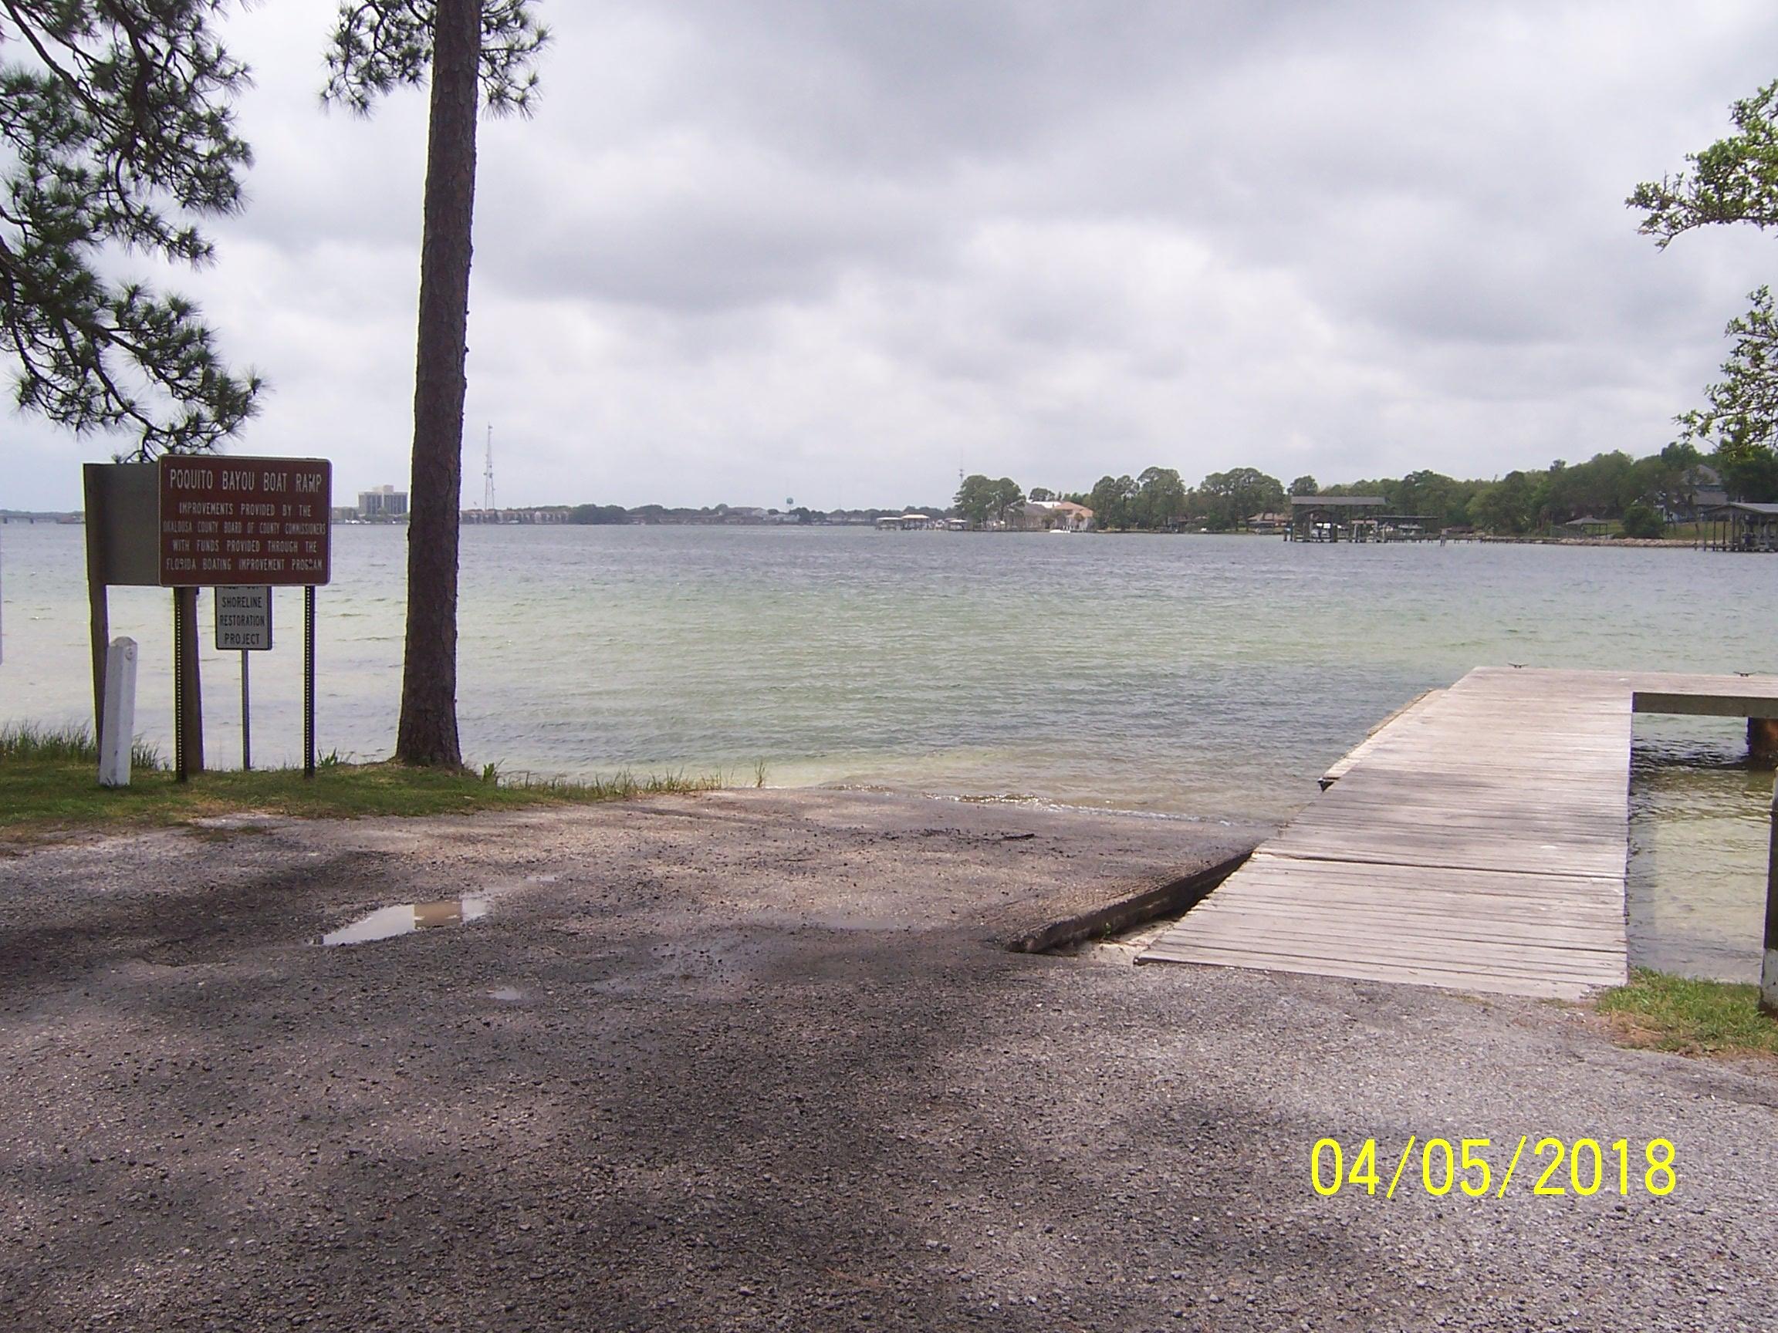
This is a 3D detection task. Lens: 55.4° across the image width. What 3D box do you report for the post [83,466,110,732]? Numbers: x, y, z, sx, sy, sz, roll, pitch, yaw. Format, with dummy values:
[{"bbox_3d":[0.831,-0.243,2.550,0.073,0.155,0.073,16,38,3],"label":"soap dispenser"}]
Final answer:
[{"bbox_3d":[-5.878,-0.368,12.649,0.110,2.250,0.110,-1,5,0],"label":"post"}]

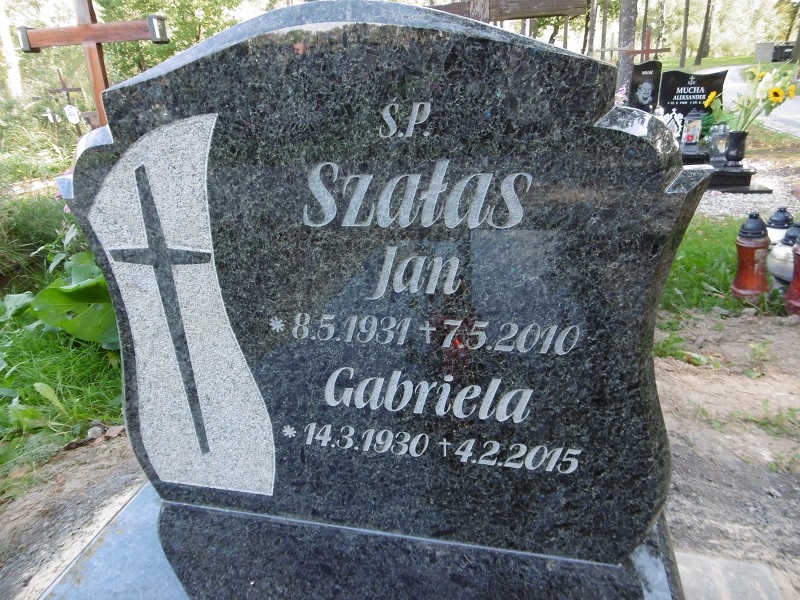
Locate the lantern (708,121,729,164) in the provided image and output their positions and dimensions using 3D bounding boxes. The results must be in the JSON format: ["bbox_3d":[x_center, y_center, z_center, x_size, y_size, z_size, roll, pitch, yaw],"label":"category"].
[{"bbox_3d":[2.789,-1.373,4.850,0.140,0.345,0.140,2,21,13],"label":"lantern"}]

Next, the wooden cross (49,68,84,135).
[{"bbox_3d":[-5.336,-3.004,9.039,0.620,1.400,0.080,-2,21,15],"label":"wooden cross"}]

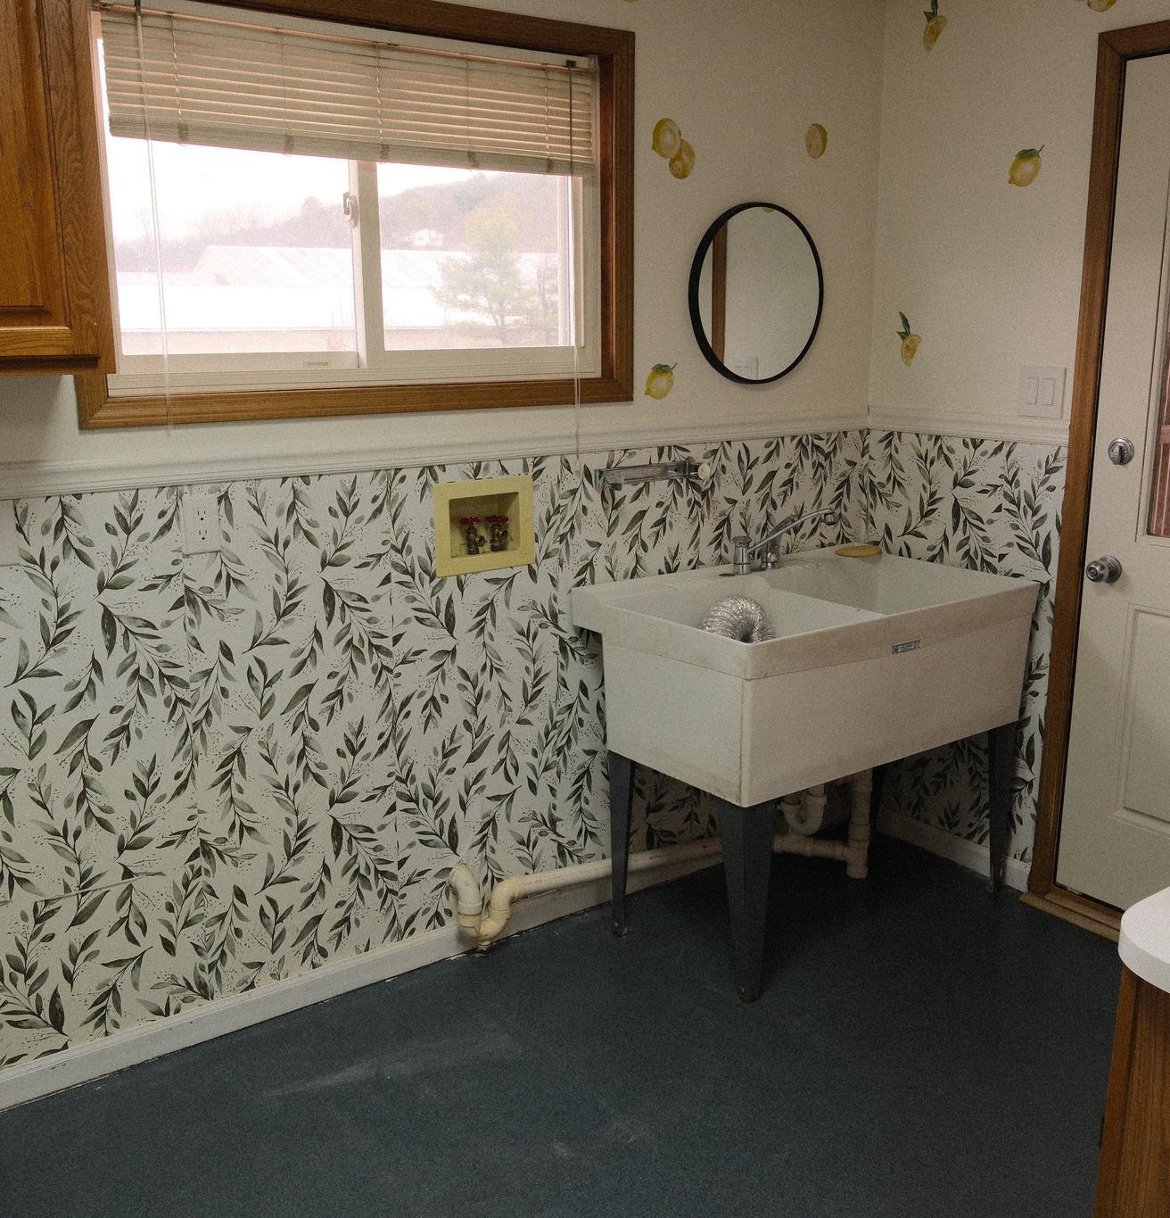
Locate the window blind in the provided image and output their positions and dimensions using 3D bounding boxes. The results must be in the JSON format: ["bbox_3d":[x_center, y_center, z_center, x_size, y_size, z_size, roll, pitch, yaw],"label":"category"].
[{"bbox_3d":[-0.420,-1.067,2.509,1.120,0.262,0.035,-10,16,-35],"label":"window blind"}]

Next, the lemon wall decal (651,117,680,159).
[{"bbox_3d":[0.199,-1.131,2.929,0.091,0.092,0.005,-10,16,-35],"label":"lemon wall decal"}]

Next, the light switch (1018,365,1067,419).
[{"bbox_3d":[1.131,-0.539,3.030,0.010,0.126,0.127,-10,16,-35],"label":"light switch"}]

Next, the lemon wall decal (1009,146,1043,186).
[{"bbox_3d":[1.077,-1.079,2.978,0.005,0.091,0.094,-10,16,-35],"label":"lemon wall decal"}]

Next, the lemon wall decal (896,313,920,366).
[{"bbox_3d":[0.884,-0.737,3.336,0.005,0.146,0.082,-10,16,-35],"label":"lemon wall decal"}]

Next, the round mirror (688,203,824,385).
[{"bbox_3d":[0.453,-0.822,3.174,0.459,0.459,0.027,-10,16,-35],"label":"round mirror"}]

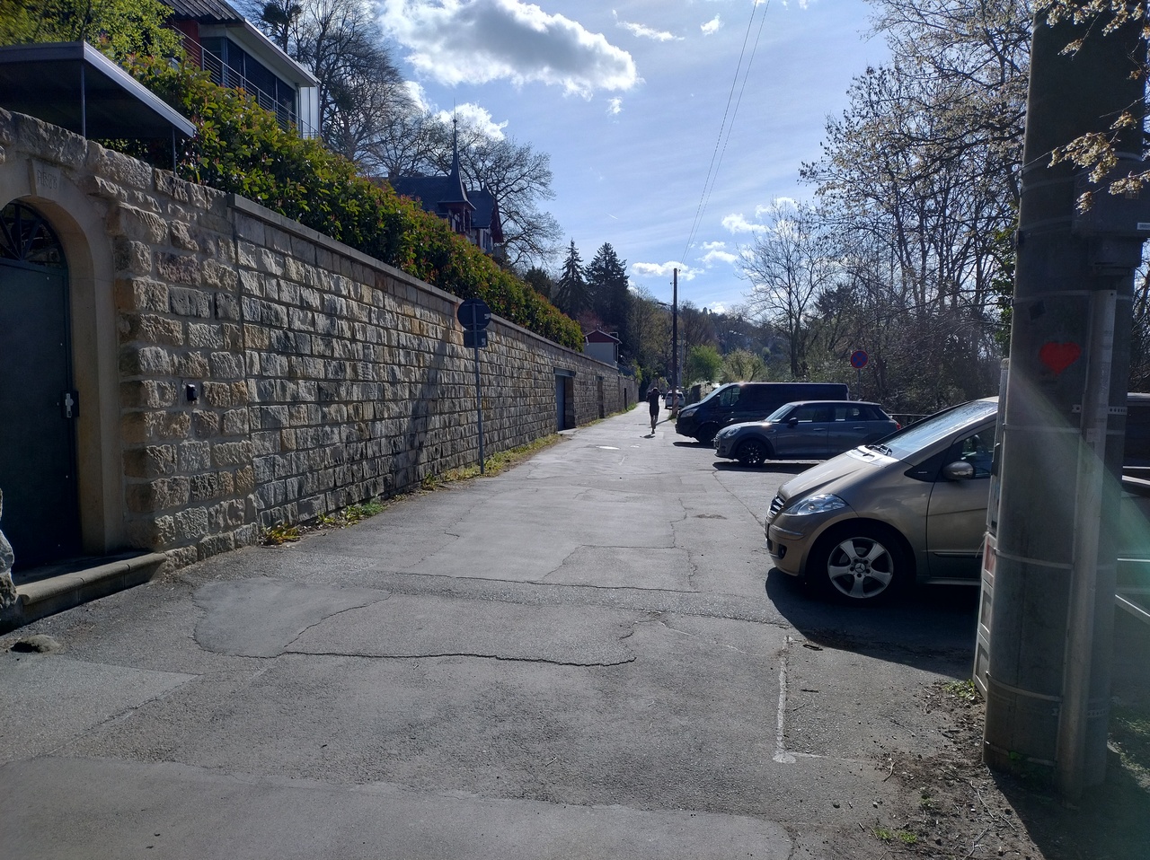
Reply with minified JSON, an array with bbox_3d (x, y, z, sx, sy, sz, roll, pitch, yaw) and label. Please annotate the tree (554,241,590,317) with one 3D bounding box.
[{"bbox_3d":[-0.270,-15.600,100.000,5.000,14.500,5.000,0,2,0],"label":"tree"}]

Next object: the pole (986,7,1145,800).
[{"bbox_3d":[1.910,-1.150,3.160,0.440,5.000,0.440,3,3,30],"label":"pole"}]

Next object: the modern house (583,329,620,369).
[{"bbox_3d":[2.100,-7.200,77.000,4.400,4.600,5.500,0,2,7],"label":"modern house"}]

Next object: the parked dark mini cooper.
[{"bbox_3d":[4.970,0.060,18.050,3.980,1.425,1.730,0,2,2],"label":"parked dark mini cooper"}]

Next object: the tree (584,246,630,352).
[{"bbox_3d":[3.950,-14.900,100.000,5.800,15.500,5.800,0,2,0],"label":"tree"}]

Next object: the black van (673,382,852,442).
[{"bbox_3d":[5.900,-0.560,26.800,5.300,1.980,2.000,0,3,5],"label":"black van"}]

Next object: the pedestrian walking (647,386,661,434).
[{"bbox_3d":[2.990,-0.730,31.300,0.550,1.750,0.550,0,2,7],"label":"pedestrian walking"}]

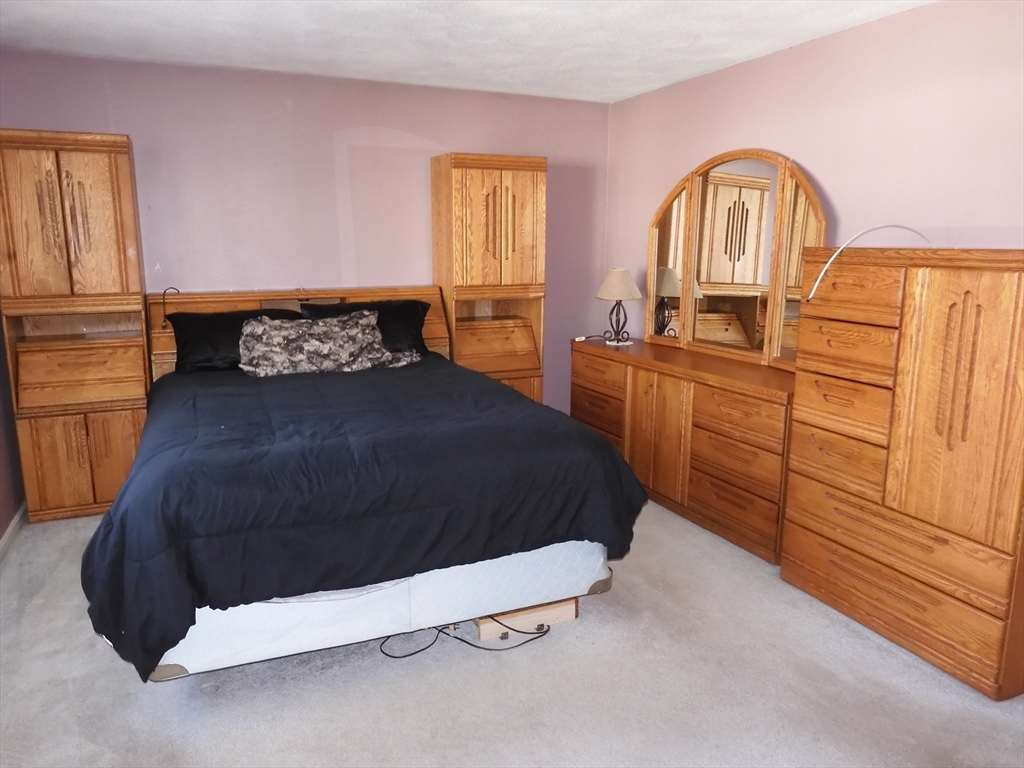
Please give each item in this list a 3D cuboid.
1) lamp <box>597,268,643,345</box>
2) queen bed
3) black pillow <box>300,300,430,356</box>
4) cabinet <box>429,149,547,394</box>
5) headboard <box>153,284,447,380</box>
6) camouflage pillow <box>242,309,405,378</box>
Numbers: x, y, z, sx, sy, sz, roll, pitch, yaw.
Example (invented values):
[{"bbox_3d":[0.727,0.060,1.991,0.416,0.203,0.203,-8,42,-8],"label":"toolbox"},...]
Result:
[{"bbox_3d":[0.696,-0.513,4.639,0.300,0.490,0.300,0,11,0],"label":"lamp"},{"bbox_3d":[-0.808,0.192,3.407,1.800,1.140,2.620,-5,12,-22],"label":"queen bed"},{"bbox_3d":[-0.889,-0.326,4.349,0.770,0.380,0.180,-6,-10,-26],"label":"black pillow"},{"bbox_3d":[-0.152,-0.521,4.877,0.660,1.962,0.380,-6,12,-26],"label":"cabinet"},{"bbox_3d":[-1.258,-0.018,4.474,1.760,1.140,0.280,-6,12,-26],"label":"headboard"},{"bbox_3d":[-1.071,-0.248,4.013,0.860,0.370,0.210,-6,-13,-26],"label":"camouflage pillow"}]

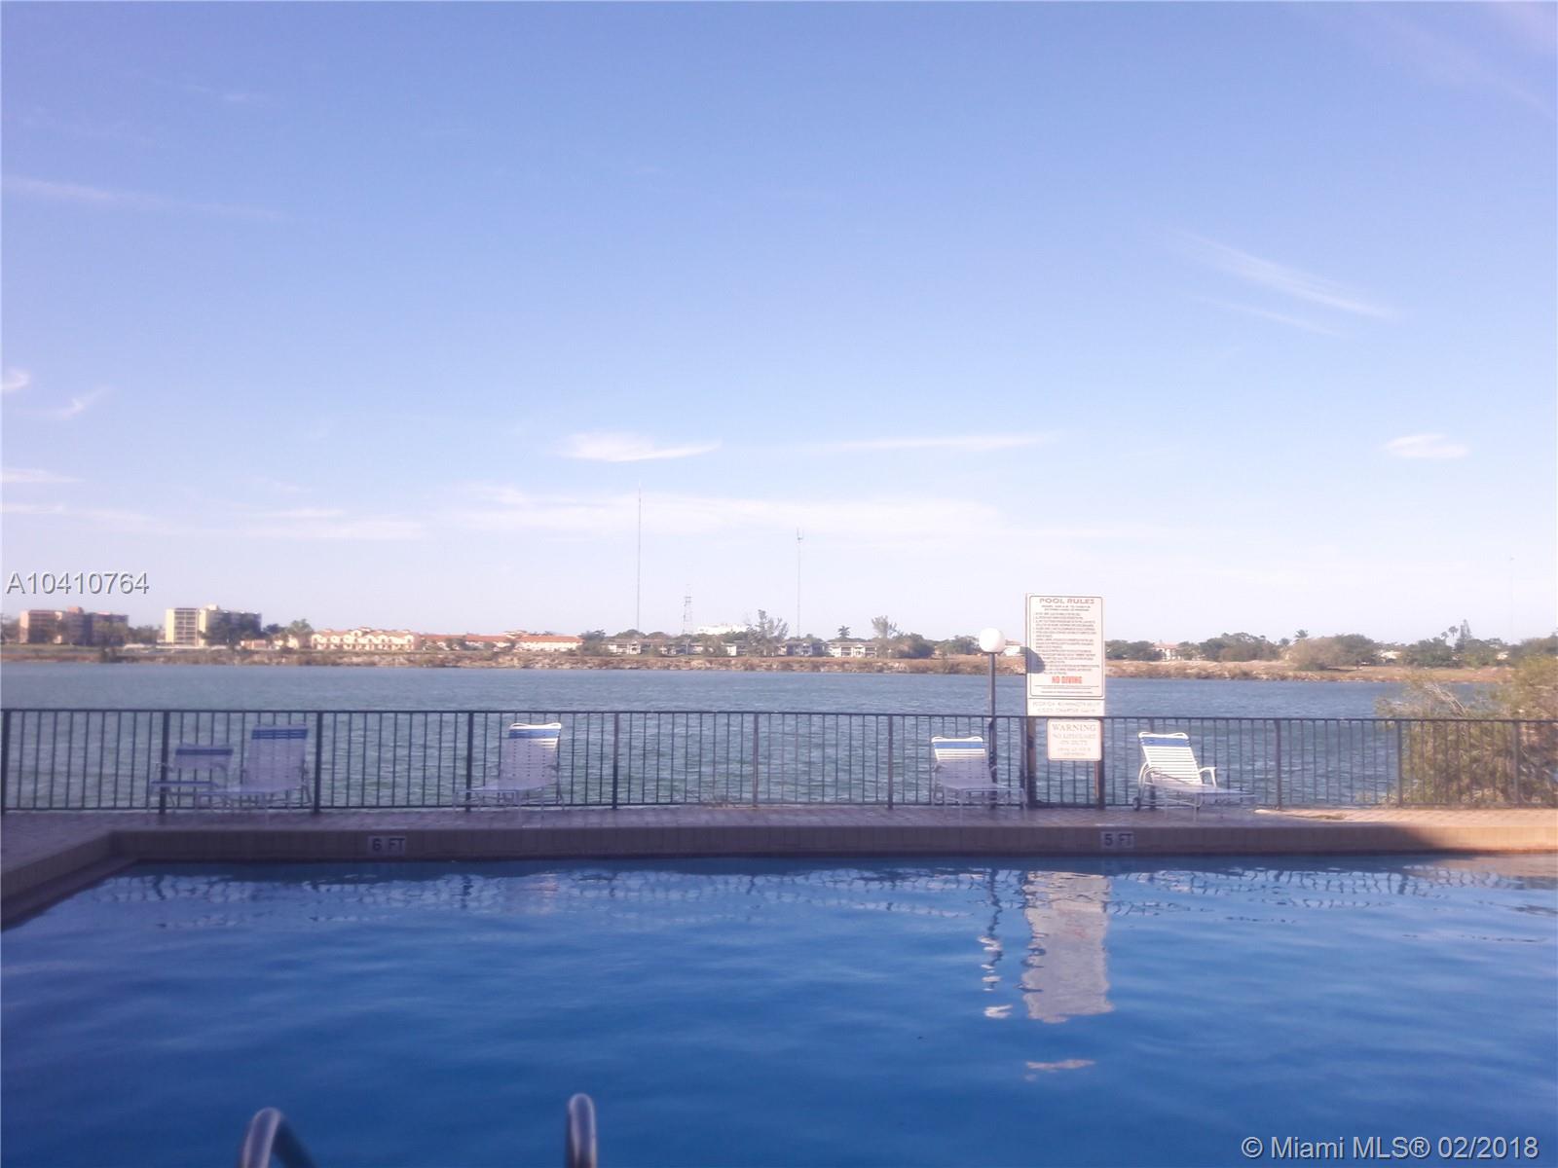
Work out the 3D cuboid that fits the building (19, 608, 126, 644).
[{"bbox_3d":[-357.582,21.943,640.000,15.000,19.500,45.000,-2,-5,40],"label":"building"}]

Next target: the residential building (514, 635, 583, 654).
[{"bbox_3d":[-107.982,28.377,590.000,33.000,9.000,13.000,1,-4,-12],"label":"residential building"}]

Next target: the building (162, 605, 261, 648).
[{"bbox_3d":[-287.734,21.634,640.000,15.000,21.000,43.000,-2,-5,40],"label":"building"}]

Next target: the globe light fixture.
[{"bbox_3d":[2.332,1.466,13.800,0.285,1.980,0.285,1,-3,0],"label":"globe light fixture"}]

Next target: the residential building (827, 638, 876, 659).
[{"bbox_3d":[32.770,30.137,580.000,22.000,7.800,12.000,1,-4,-10],"label":"residential building"}]

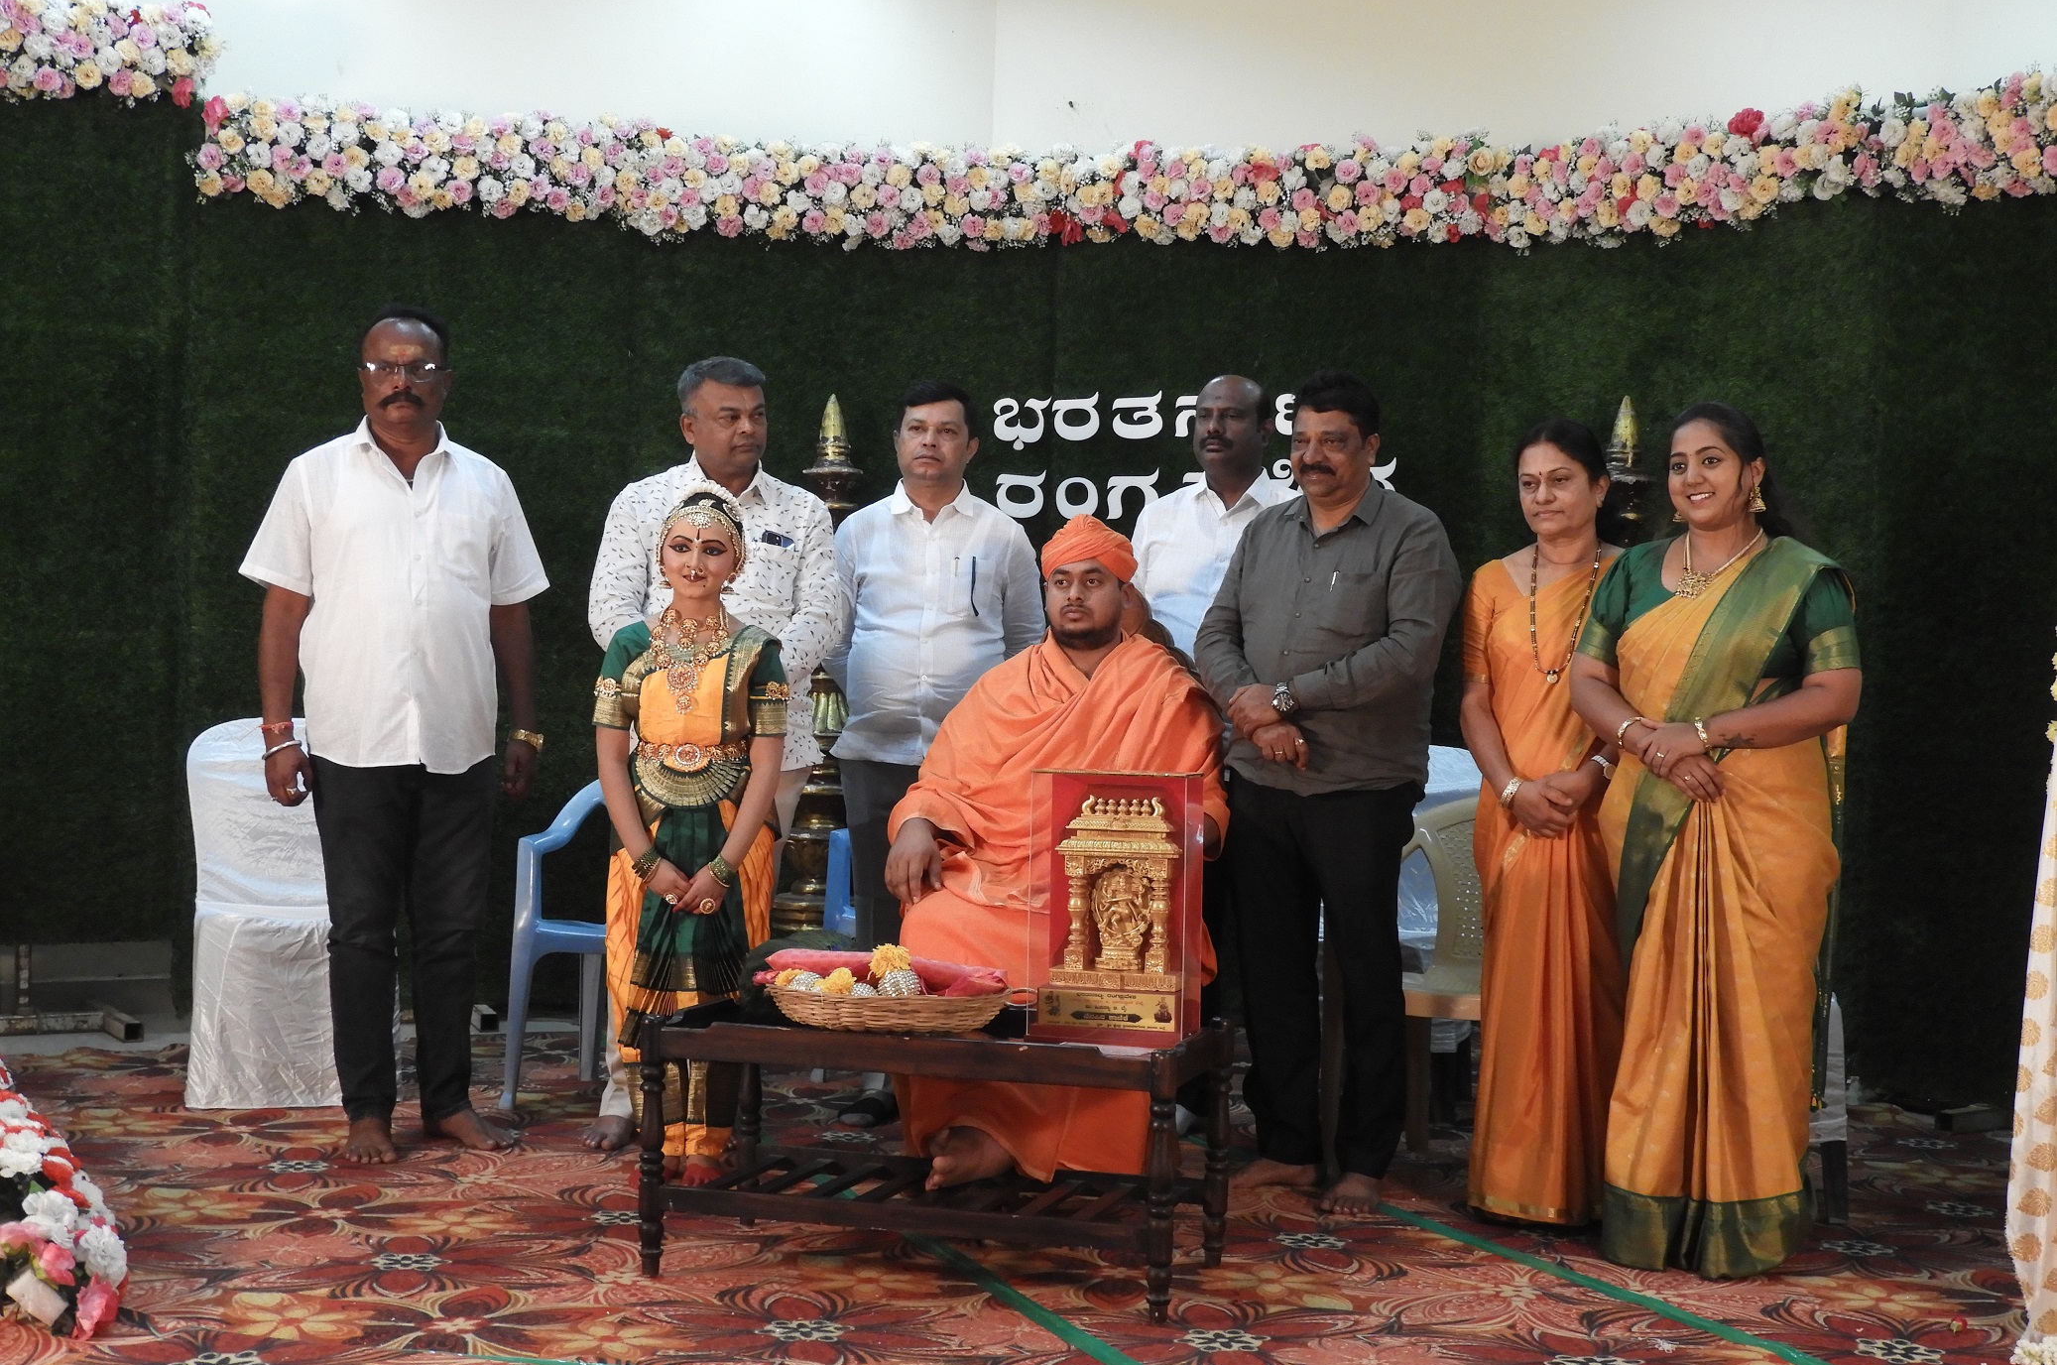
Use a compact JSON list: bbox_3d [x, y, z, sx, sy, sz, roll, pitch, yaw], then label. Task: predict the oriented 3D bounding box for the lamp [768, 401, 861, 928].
[{"bbox_3d":[-0.506,0.117,6.763,0.400,1.680,0.400,1,3,0],"label":"lamp"}]

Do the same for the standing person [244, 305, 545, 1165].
[{"bbox_3d":[-1.346,0.098,5.742,0.640,1.800,0.360,0,3,-12],"label":"standing person"}]

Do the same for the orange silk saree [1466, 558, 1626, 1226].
[{"bbox_3d":[1.037,0.401,5.333,0.390,1.310,0.340,2,3,27],"label":"orange silk saree"}]

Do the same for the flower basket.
[{"bbox_3d":[-0.255,0.547,4.801,0.410,0.110,0.320,1,3,18],"label":"flower basket"}]

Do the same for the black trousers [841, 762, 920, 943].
[{"bbox_3d":[-0.244,0.457,6.178,0.380,1.000,0.280,1,3,0],"label":"black trousers"}]

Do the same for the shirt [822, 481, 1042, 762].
[{"bbox_3d":[-0.219,-0.132,6.151,0.510,0.670,0.310,1,3,0],"label":"shirt"}]

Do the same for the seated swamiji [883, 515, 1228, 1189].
[{"bbox_3d":[0.072,0.333,5.767,0.700,1.368,0.800,2,2,16],"label":"seated swamiji"}]

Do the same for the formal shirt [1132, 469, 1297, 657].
[{"bbox_3d":[0.441,-0.134,6.100,0.500,0.700,0.300,1,3,9],"label":"formal shirt"}]

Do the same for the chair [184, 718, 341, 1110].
[{"bbox_3d":[-1.705,0.520,6.382,0.490,0.890,0.540,0,3,-9],"label":"chair"}]

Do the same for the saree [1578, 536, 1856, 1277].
[{"bbox_3d":[1.281,0.403,4.998,0.490,1.342,0.400,2,3,29],"label":"saree"}]

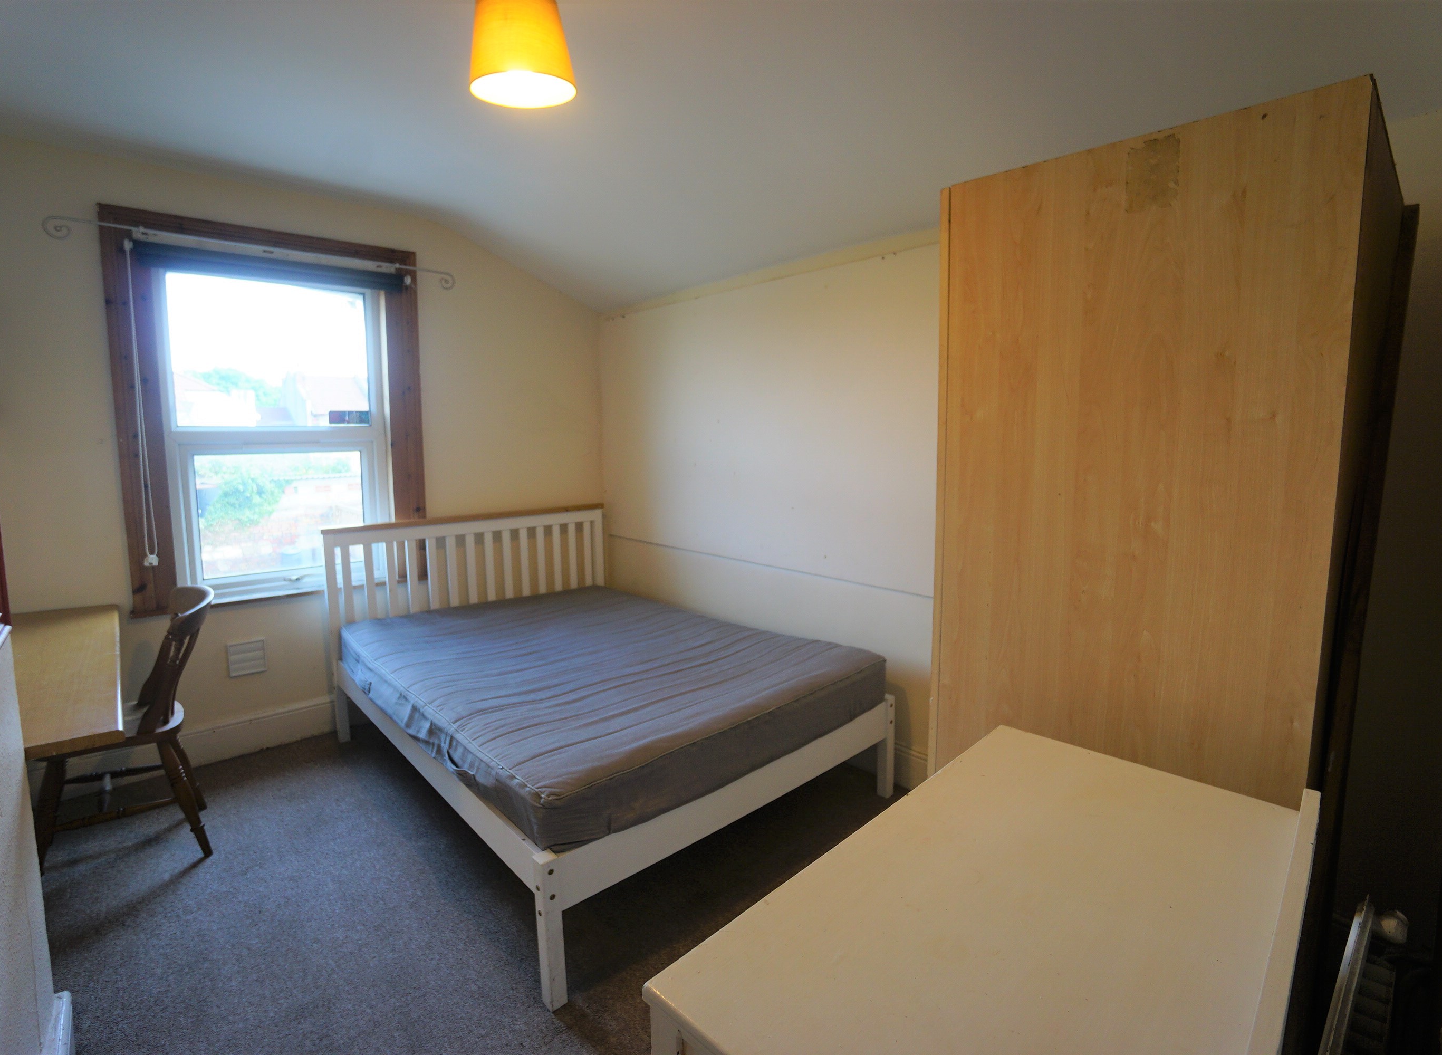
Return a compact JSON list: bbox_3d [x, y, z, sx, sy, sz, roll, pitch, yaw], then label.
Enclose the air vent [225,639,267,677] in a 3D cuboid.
[{"bbox_3d":[-2.047,0.564,2.857,0.128,0.147,0.020,-7,10,-42],"label":"air vent"}]

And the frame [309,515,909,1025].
[{"bbox_3d":[-0.545,0.513,2.713,1.445,0.969,1.984,-7,10,-42],"label":"frame"}]

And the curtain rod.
[{"bbox_3d":[-1.847,-1.132,2.789,1.434,0.091,0.071,-7,10,-42],"label":"curtain rod"}]

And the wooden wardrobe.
[{"bbox_3d":[0.926,0.236,1.441,0.727,1.818,0.611,-7,10,-42],"label":"wooden wardrobe"}]

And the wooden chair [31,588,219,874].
[{"bbox_3d":[-1.924,0.639,2.151,0.505,0.879,0.434,-6,9,-35],"label":"wooden chair"}]

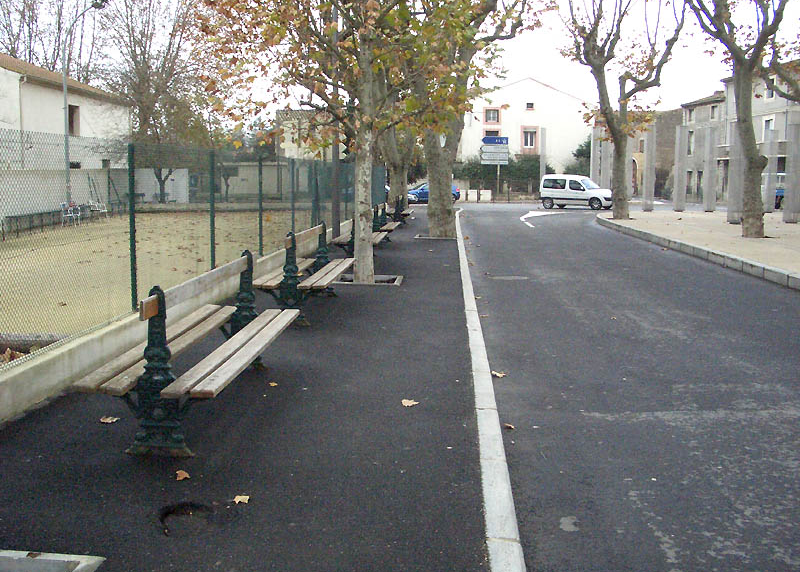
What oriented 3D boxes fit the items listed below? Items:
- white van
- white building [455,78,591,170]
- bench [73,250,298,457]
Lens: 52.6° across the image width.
[{"bbox_3d":[9.223,-4.857,41.908,4.120,1.820,1.720,6,9,34],"label":"white van"},{"bbox_3d":[10.894,-13.453,74.336,11.942,10.014,11.000,1,8,0],"label":"white building"},{"bbox_3d":[-1.329,0.343,5.663,0.791,0.976,2.636,1,8,3],"label":"bench"}]

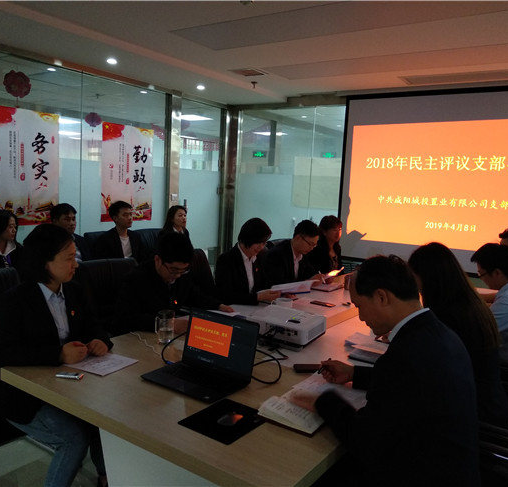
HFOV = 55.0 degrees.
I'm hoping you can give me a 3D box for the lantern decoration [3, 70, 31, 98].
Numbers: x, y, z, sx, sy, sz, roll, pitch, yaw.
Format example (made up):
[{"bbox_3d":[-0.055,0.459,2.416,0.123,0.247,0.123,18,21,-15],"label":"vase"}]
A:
[{"bbox_3d":[-2.181,-1.466,4.500,0.250,0.260,0.260,8,8,36],"label":"lantern decoration"}]

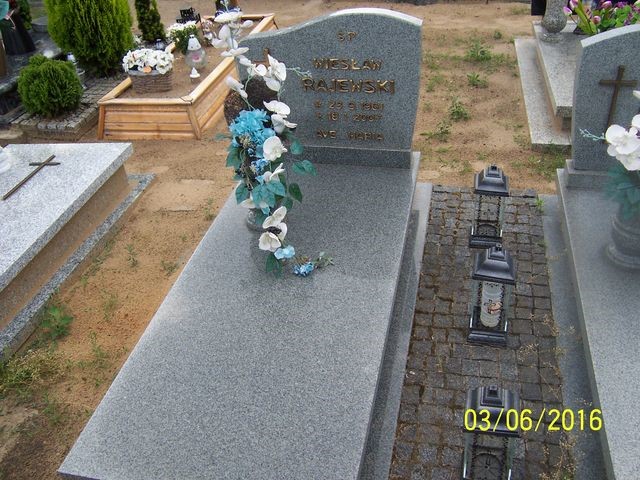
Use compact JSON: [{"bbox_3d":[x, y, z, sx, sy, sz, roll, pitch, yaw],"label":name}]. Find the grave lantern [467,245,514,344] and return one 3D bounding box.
[{"bbox_3d":[0.625,0.186,2.223,0.143,0.385,0.143,5,36,12],"label":"grave lantern"}]

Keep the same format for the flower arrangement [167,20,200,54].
[{"bbox_3d":[-1.029,-1.542,4.600,0.240,0.220,0.230,5,36,12],"label":"flower arrangement"}]

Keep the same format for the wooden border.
[{"bbox_3d":[-0.885,-1.276,4.534,0.670,0.255,1.880,3,36,13],"label":"wooden border"}]

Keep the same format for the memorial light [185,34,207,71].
[{"bbox_3d":[-0.875,-1.329,4.270,0.150,0.235,0.150,5,36,12],"label":"memorial light"}]

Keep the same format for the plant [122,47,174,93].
[{"bbox_3d":[-1.107,-1.139,4.002,0.330,0.260,0.220,5,36,12],"label":"plant"}]

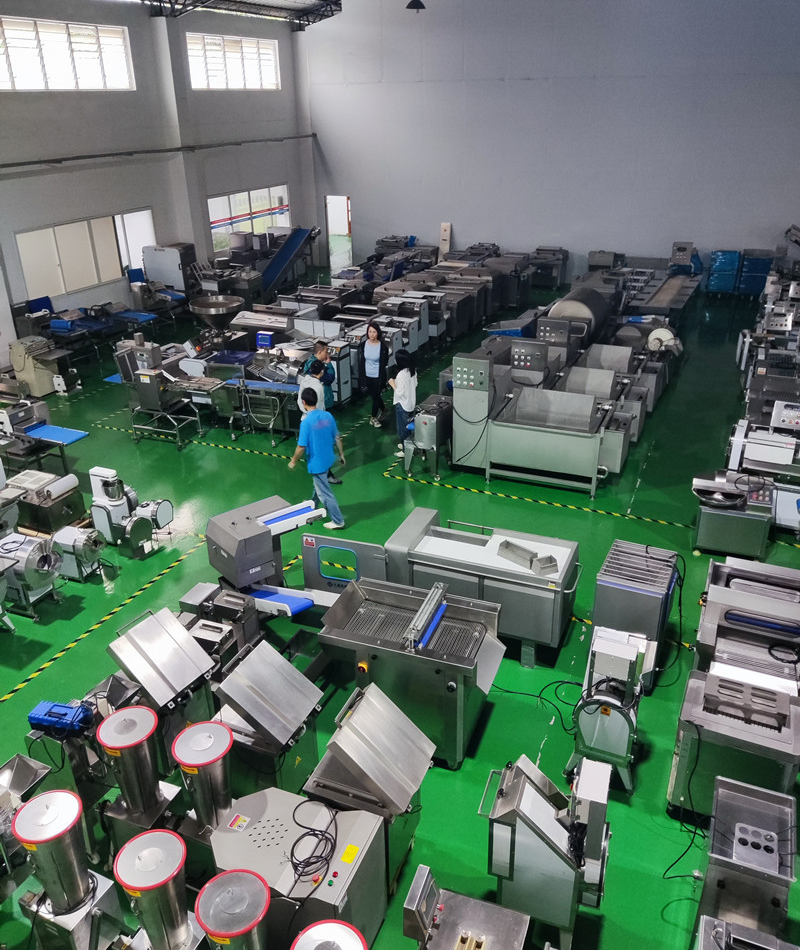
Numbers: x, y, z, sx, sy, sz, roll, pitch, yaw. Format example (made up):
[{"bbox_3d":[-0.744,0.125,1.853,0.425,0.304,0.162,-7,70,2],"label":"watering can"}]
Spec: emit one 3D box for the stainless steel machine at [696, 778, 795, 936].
[{"bbox_3d":[1.996,2.396,4.531,0.450,0.960,0.620,10,28,21],"label":"stainless steel machine"}]

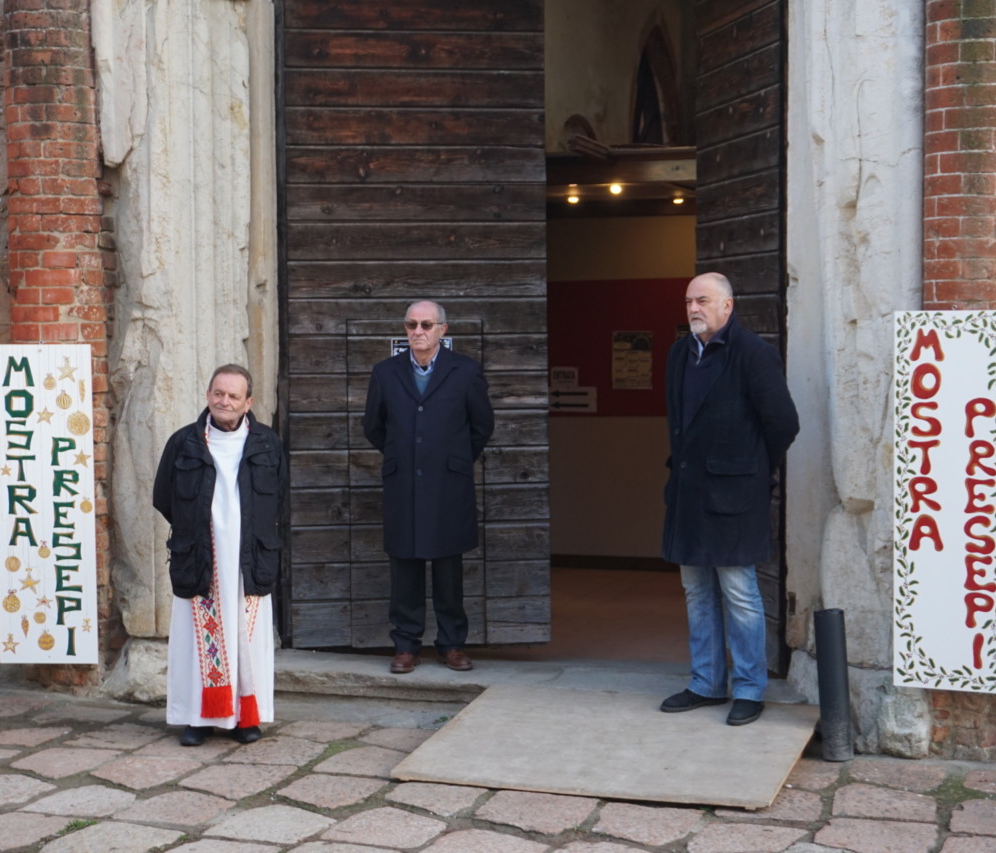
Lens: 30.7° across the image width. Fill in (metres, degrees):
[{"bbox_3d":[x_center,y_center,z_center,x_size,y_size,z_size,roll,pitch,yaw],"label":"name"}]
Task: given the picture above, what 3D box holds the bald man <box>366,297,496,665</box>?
[{"bbox_3d":[-0.330,0.286,8.597,0.600,1.730,0.400,0,3,12],"label":"bald man"}]

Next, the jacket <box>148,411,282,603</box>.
[{"bbox_3d":[-1.198,0.325,7.774,0.550,0.790,0.370,0,3,3],"label":"jacket"}]

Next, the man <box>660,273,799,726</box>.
[{"bbox_3d":[0.967,0.291,7.575,0.400,1.820,0.550,-3,4,-38],"label":"man"}]

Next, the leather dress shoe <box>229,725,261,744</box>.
[{"bbox_3d":[-1.092,1.291,7.813,0.105,0.100,0.285,-2,4,-22],"label":"leather dress shoe"}]

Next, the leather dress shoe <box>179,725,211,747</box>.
[{"bbox_3d":[-1.301,1.294,7.796,0.105,0.100,0.285,0,3,12],"label":"leather dress shoe"}]

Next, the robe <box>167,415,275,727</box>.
[{"bbox_3d":[-1.189,0.603,7.770,0.480,1.310,0.370,0,3,3],"label":"robe"}]

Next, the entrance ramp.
[{"bbox_3d":[0.475,1.280,7.426,1.476,0.140,1.179,1,3,18],"label":"entrance ramp"}]

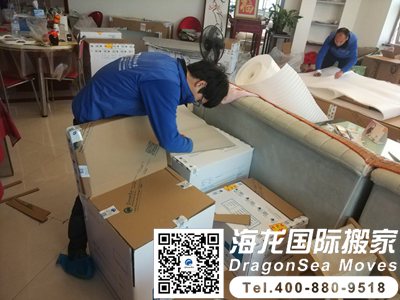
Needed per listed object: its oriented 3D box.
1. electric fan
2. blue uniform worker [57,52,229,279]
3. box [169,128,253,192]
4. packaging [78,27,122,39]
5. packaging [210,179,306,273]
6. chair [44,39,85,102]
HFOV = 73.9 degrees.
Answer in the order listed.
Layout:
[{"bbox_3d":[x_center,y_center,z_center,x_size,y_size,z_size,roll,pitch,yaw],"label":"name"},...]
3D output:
[{"bbox_3d":[0.161,-0.868,3.205,0.400,1.146,0.420,-16,34,-33],"label":"electric fan"},{"bbox_3d":[-0.324,0.035,1.453,0.920,1.050,0.600,-5,29,-13],"label":"blue uniform worker"},{"bbox_3d":[-0.010,0.177,1.892,0.525,0.492,0.470,-17,35,-35],"label":"box"},{"bbox_3d":[-1.672,-1.965,4.531,0.650,0.105,0.580,-5,29,-16],"label":"packaging"},{"bbox_3d":[0.284,0.437,1.563,0.416,0.276,0.465,-16,33,-30],"label":"packaging"},{"bbox_3d":[-1.660,-0.920,3.334,0.480,0.860,0.440,2,28,-4],"label":"chair"}]

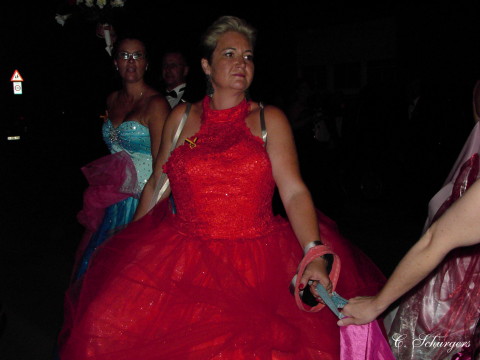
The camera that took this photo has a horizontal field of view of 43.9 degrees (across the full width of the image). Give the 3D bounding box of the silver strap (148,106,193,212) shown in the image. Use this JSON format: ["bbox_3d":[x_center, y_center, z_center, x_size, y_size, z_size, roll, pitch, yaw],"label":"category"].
[{"bbox_3d":[-0.237,-0.080,2.020,0.145,0.370,0.140,1,7,6],"label":"silver strap"}]

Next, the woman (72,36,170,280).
[{"bbox_3d":[-0.610,0.117,3.140,0.620,1.700,0.500,3,9,23],"label":"woman"}]

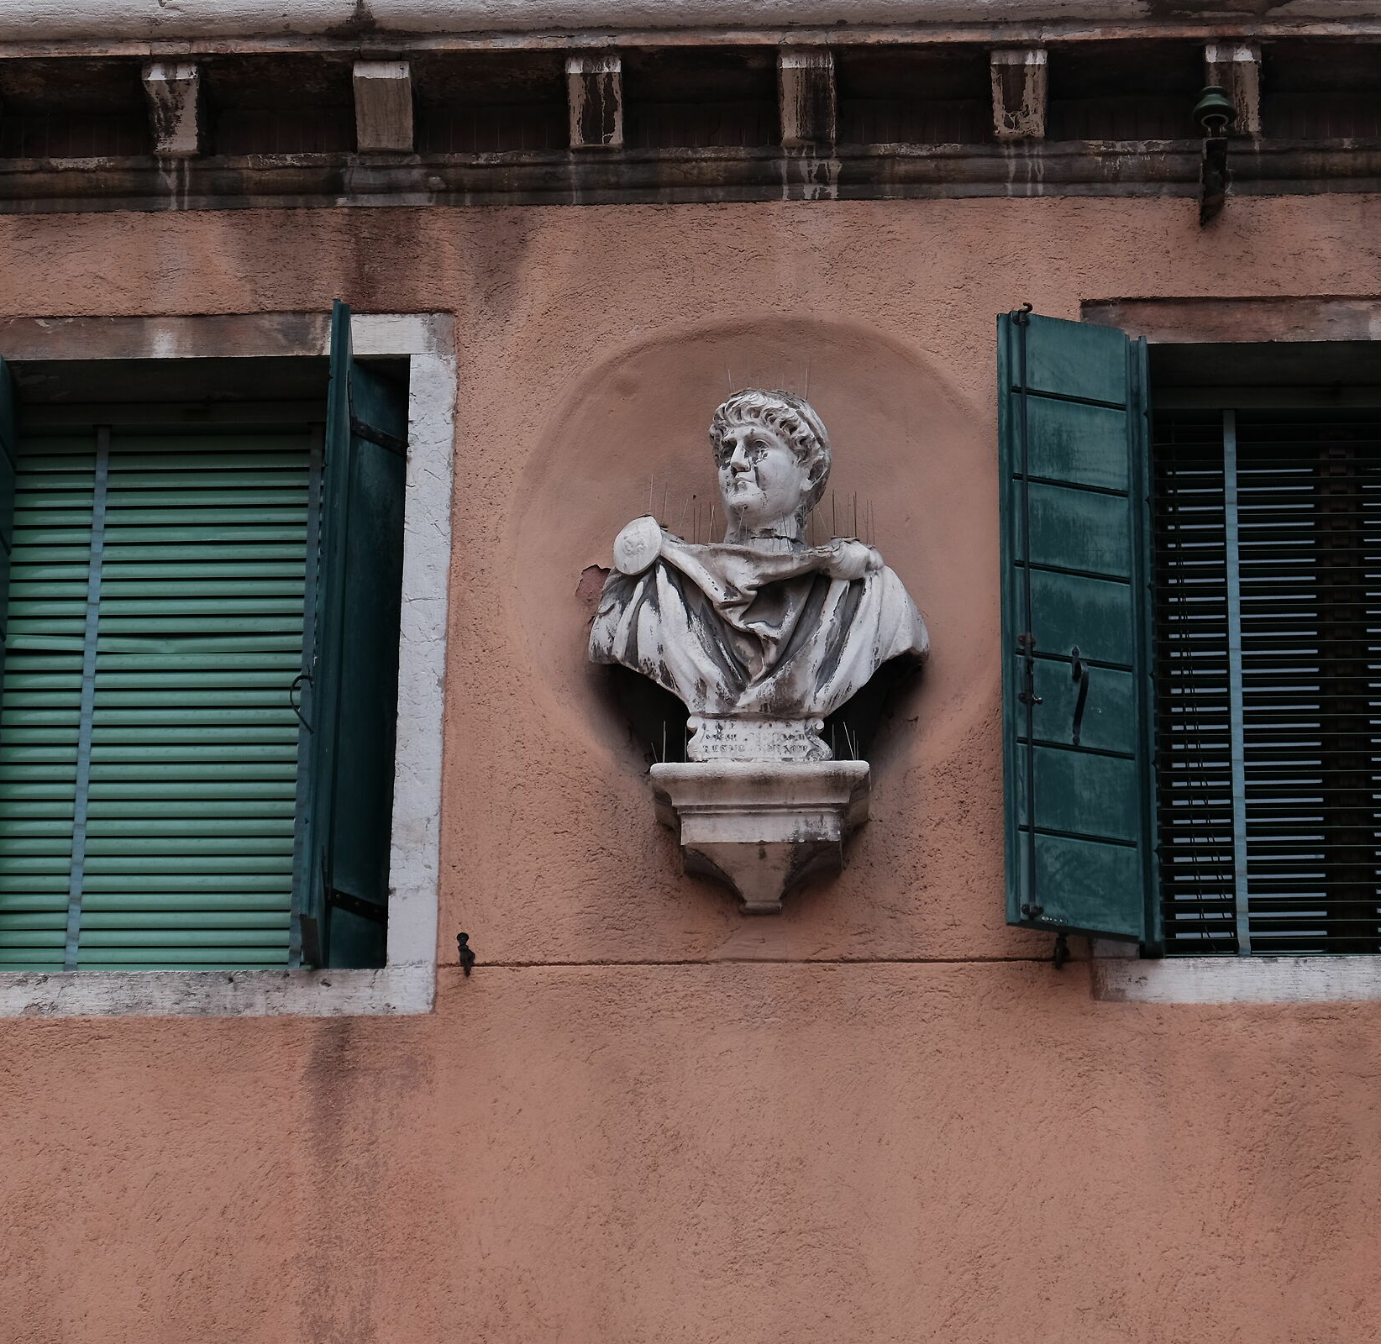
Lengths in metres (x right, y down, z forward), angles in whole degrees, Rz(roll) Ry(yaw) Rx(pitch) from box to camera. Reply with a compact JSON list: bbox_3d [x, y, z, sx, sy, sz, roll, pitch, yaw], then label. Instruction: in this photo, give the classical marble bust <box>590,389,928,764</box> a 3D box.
[{"bbox_3d":[0.130,-0.159,12.507,0.638,0.851,0.310,-1,-25,3],"label":"classical marble bust"}]

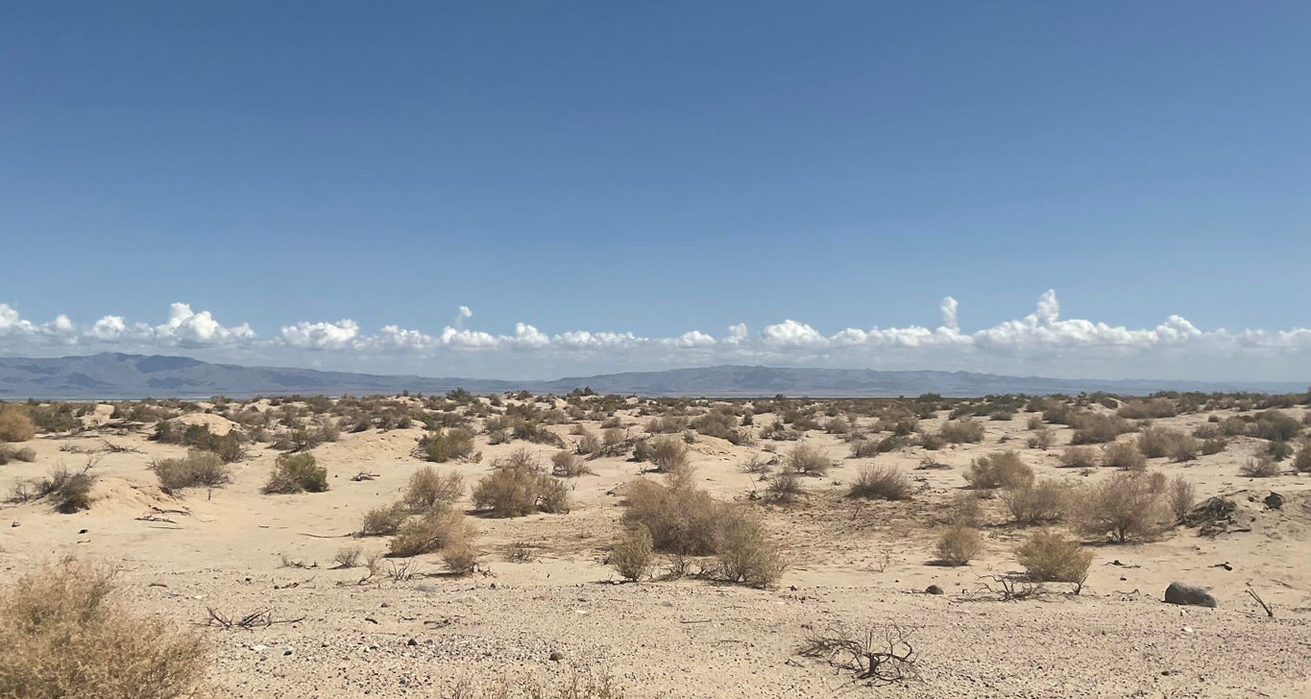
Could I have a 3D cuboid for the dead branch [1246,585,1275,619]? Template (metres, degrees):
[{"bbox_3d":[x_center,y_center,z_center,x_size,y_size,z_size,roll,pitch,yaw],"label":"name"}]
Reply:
[{"bbox_3d":[4.413,1.843,8.015,0.209,0.227,0.105,-2,-3,29],"label":"dead branch"}]

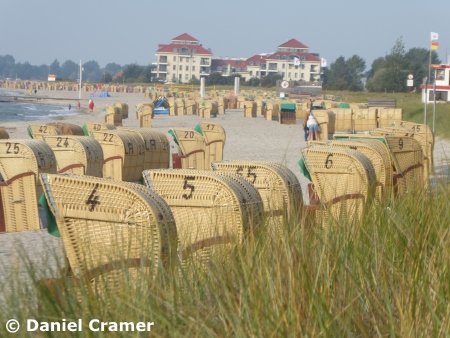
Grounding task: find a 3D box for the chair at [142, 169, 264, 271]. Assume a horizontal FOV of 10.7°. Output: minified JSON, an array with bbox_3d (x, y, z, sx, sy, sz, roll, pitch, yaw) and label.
[{"bbox_3d":[-0.179,0.833,21.700,0.930,1.600,1.200,2,2,8],"label":"chair"}]

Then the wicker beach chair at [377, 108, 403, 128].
[{"bbox_3d":[9.079,-2.507,132.000,1.180,1.570,0.950,0,2,-4],"label":"wicker beach chair"}]

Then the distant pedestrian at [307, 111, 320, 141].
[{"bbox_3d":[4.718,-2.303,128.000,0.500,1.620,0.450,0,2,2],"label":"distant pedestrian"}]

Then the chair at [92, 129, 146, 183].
[{"bbox_3d":[-2.609,-0.153,59.500,0.920,1.550,1.180,1,2,22],"label":"chair"}]

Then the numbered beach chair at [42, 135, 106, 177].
[{"bbox_3d":[-3.274,0.061,52.000,1.020,1.520,1.180,1,2,13],"label":"numbered beach chair"}]

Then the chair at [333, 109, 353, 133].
[{"bbox_3d":[6.297,-2.407,129.000,1.200,1.600,0.920,1,2,-5],"label":"chair"}]

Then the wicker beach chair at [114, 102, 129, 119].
[{"bbox_3d":[-10.101,-5.680,236.000,0.920,1.600,1.200,3,3,29],"label":"wicker beach chair"}]

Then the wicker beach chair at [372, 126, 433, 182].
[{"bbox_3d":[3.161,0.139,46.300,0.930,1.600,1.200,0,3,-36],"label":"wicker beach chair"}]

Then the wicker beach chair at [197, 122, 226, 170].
[{"bbox_3d":[-0.388,-0.693,76.500,0.920,1.570,1.180,0,2,3],"label":"wicker beach chair"}]

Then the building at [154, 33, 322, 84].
[{"bbox_3d":[4.191,-35.377,792.000,55.000,17.000,25.000,1,2,0],"label":"building"}]

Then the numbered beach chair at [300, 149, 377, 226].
[{"bbox_3d":[1.517,0.530,31.700,0.900,1.600,1.200,2,2,9],"label":"numbered beach chair"}]

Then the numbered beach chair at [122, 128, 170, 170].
[{"bbox_3d":[-2.108,-0.264,63.000,0.920,1.550,1.180,1,3,31],"label":"numbered beach chair"}]

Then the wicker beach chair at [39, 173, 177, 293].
[{"bbox_3d":[-0.881,0.851,18.500,0.950,1.580,1.200,2,2,4],"label":"wicker beach chair"}]

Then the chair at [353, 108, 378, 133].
[{"bbox_3d":[7.810,-2.570,135.000,1.180,1.570,0.950,0,2,-5],"label":"chair"}]

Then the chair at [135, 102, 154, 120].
[{"bbox_3d":[-7.287,-5.230,220.000,1.000,1.530,1.200,2,3,36],"label":"chair"}]

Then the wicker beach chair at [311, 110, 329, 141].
[{"bbox_3d":[5.261,-2.314,128.000,0.920,1.580,1.180,1,2,22],"label":"wicker beach chair"}]

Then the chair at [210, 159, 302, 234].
[{"bbox_3d":[0.405,0.727,29.300,0.930,1.600,1.200,2,2,9],"label":"chair"}]

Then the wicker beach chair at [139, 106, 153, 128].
[{"bbox_3d":[-5.744,-3.804,176.000,0.920,1.600,1.200,1,2,-4],"label":"wicker beach chair"}]

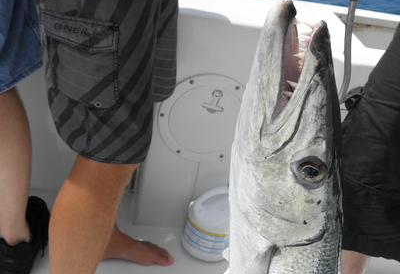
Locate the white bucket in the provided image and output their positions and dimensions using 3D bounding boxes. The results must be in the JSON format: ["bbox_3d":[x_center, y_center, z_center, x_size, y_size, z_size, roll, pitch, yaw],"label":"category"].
[{"bbox_3d":[0.057,0.206,1.585,0.155,0.250,0.150,11,27,-5],"label":"white bucket"}]

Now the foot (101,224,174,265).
[{"bbox_3d":[-0.192,0.271,1.517,0.260,0.095,0.100,7,27,-13],"label":"foot"}]

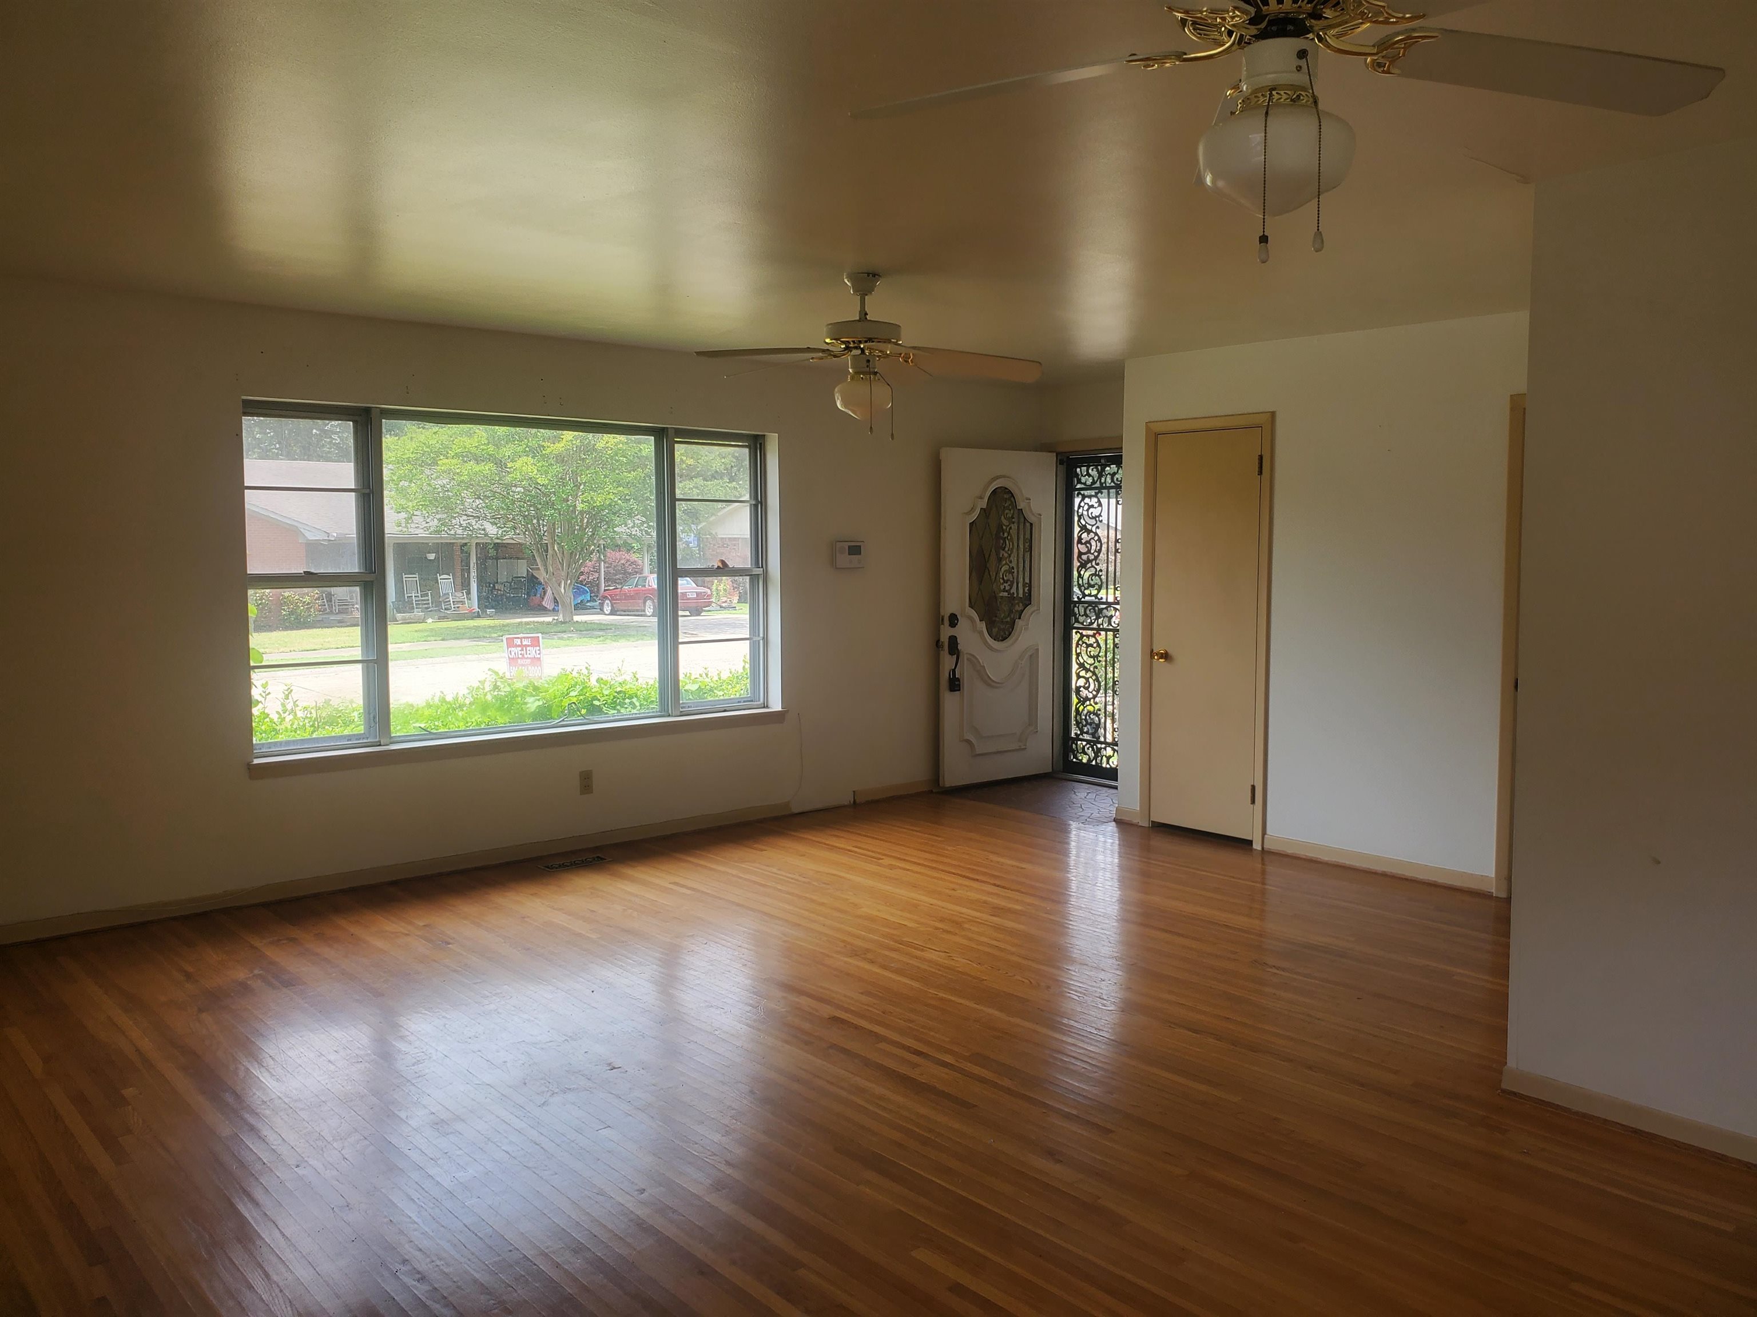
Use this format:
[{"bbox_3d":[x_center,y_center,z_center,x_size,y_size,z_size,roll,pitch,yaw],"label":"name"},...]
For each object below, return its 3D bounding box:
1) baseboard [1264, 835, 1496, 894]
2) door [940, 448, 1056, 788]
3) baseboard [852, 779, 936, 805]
[{"bbox_3d":[2.238,0.923,5.976,0.020,0.080,1.110,-4,6,-41],"label":"baseboard"},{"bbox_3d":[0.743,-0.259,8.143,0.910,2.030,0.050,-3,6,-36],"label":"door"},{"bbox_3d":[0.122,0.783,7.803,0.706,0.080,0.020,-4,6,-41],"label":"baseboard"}]

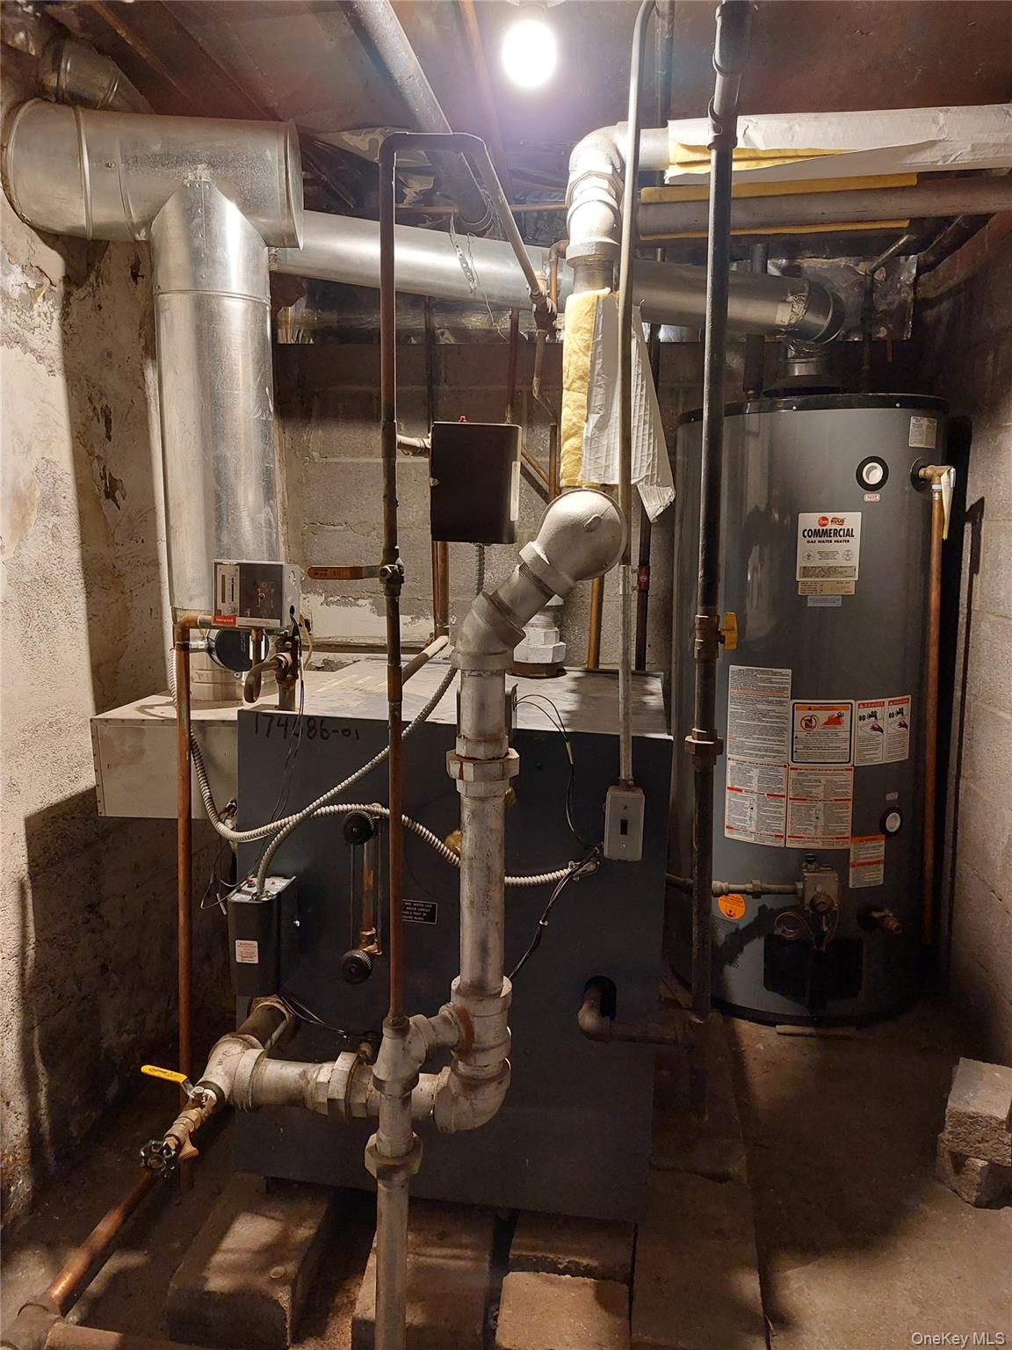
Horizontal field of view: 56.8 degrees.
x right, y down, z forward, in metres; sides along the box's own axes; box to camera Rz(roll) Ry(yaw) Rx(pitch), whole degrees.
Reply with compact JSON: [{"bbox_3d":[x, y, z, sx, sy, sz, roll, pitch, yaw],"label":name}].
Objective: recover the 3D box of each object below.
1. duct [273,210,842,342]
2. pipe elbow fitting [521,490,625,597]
[{"bbox_3d":[0.172,-0.891,2.139,1.360,0.145,0.145,1,7,-15],"label":"duct"},{"bbox_3d":[0.090,-0.175,1.235,0.125,0.130,0.110,0,7,0],"label":"pipe elbow fitting"}]

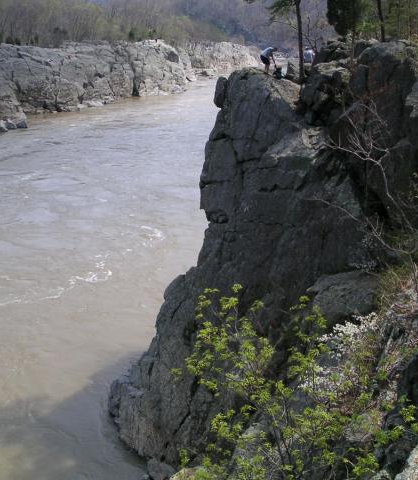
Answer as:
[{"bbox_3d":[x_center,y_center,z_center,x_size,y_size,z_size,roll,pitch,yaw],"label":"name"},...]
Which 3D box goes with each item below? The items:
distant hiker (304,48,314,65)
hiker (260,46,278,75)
[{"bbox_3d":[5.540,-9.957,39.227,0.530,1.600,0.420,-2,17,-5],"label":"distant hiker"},{"bbox_3d":[3.164,-9.381,36.800,0.880,1.380,0.520,3,17,12],"label":"hiker"}]

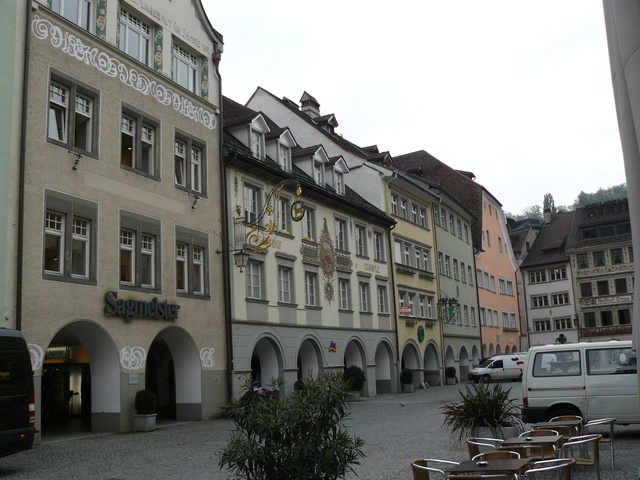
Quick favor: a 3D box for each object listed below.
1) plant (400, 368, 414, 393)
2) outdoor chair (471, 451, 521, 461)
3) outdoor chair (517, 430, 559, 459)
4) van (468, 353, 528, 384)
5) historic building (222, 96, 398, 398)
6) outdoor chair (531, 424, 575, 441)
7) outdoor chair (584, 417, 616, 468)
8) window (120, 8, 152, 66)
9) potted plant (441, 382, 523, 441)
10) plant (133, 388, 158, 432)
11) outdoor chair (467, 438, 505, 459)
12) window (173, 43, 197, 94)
[{"bbox_3d":[4.852,7.843,37.097,0.740,1.280,0.740,-9,-12,28],"label":"plant"},{"bbox_3d":[1.860,2.684,7.084,0.540,0.750,0.570,-7,-12,21],"label":"outdoor chair"},{"bbox_3d":[2.924,2.963,8.874,0.540,0.750,0.570,-7,-12,20],"label":"outdoor chair"},{"bbox_3d":[12.631,9.058,47.300,4.440,1.930,1.810,0,-11,-14],"label":"van"},{"bbox_3d":[-6.147,-0.589,35.762,16.000,18.400,15.300,-9,-12,28],"label":"historic building"},{"bbox_3d":[3.467,3.096,9.742,0.540,0.750,0.570,-6,-11,17],"label":"outdoor chair"},{"bbox_3d":[4.011,2.967,9.681,0.540,0.730,0.550,-6,-11,18],"label":"outdoor chair"},{"bbox_3d":[-6.069,-6.641,21.947,0.180,1.599,1.546,-8,-12,24],"label":"window"},{"bbox_3d":[2.871,3.203,11.997,1.400,1.240,1.360,0,-11,-15],"label":"potted plant"},{"bbox_3d":[-5.059,4.980,19.442,0.640,1.270,0.640,-8,-12,24],"label":"plant"},{"bbox_3d":[2.017,2.717,7.843,0.540,0.730,0.550,-6,-11,16],"label":"outdoor chair"},{"bbox_3d":[-5.098,-6.526,25.251,0.150,1.600,1.500,-8,-12,27],"label":"window"}]

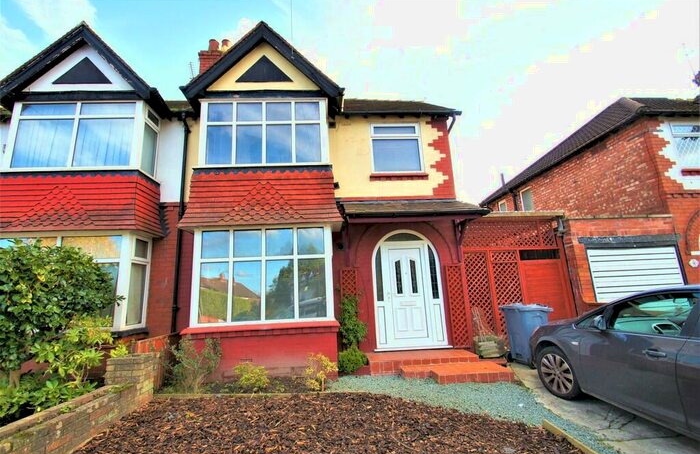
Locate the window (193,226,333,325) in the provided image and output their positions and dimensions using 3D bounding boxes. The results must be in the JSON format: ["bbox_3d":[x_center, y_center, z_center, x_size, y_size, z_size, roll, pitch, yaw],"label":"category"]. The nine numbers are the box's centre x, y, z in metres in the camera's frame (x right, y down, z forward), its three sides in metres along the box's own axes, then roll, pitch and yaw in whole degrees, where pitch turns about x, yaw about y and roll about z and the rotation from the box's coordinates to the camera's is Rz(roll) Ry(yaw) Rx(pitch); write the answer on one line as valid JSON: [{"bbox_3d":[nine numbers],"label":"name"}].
[{"bbox_3d":[-1.494,0.861,5.264,2.382,1.632,0.622,-2,-12,-4],"label":"window"}]

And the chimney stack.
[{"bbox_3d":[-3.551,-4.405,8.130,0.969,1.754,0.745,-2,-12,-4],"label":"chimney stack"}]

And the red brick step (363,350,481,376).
[{"bbox_3d":[1.224,2.359,5.119,1.816,0.235,0.745,-2,-12,-4],"label":"red brick step"}]

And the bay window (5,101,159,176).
[{"bbox_3d":[-4.997,-1.611,5.592,2.244,1.387,0.622,-2,-12,-4],"label":"bay window"}]

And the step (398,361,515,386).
[{"bbox_3d":[1.636,2.276,4.530,1.591,0.117,0.505,-2,-12,-4],"label":"step"}]

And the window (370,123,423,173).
[{"bbox_3d":[1.042,-1.722,6.340,1.108,1.153,0.102,-2,-12,-4],"label":"window"}]

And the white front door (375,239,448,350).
[{"bbox_3d":[1.152,1.191,5.742,1.392,2.300,0.122,-2,-12,-4],"label":"white front door"}]

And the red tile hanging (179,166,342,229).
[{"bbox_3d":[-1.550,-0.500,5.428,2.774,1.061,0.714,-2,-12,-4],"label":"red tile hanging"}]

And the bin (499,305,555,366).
[{"bbox_3d":[3.215,1.914,5.244,0.630,1.010,0.550,1,-12,-16],"label":"bin"}]

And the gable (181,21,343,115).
[{"bbox_3d":[-1.681,-3.059,5.955,3.009,1.775,0.867,-2,-12,-4],"label":"gable"}]

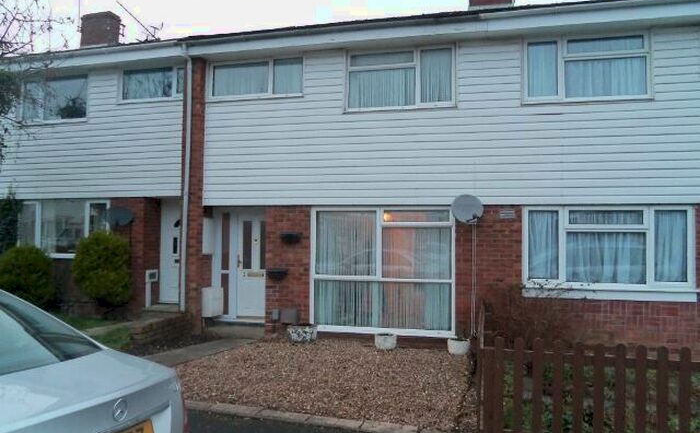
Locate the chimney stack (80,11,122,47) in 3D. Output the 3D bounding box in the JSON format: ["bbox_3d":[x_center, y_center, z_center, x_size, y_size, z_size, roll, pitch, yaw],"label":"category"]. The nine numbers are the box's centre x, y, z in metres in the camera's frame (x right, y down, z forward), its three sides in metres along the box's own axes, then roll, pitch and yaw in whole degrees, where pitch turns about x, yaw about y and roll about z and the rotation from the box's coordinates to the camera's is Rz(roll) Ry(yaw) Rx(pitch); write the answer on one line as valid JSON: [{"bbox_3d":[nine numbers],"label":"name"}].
[{"bbox_3d":[-6.887,-5.119,15.679,0.930,0.920,0.480,0,-2,18],"label":"chimney stack"}]

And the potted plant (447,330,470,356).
[{"bbox_3d":[1.669,1.942,8.628,0.350,0.320,0.350,0,-2,14],"label":"potted plant"}]

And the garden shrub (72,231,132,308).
[{"bbox_3d":[-4.545,0.980,10.398,1.050,1.438,1.000,0,-3,14],"label":"garden shrub"}]

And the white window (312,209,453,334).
[{"bbox_3d":[0.498,0.868,9.097,2.342,2.029,0.110,0,-3,14],"label":"white window"}]

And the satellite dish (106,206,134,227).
[{"bbox_3d":[-4.317,0.000,10.650,0.520,0.410,0.280,1,-3,-12],"label":"satellite dish"}]

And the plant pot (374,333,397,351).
[{"bbox_3d":[0.568,1.956,8.844,0.335,0.230,0.335,0,-3,14],"label":"plant pot"}]

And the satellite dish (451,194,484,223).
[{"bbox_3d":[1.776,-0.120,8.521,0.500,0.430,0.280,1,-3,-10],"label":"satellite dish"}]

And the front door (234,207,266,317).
[{"bbox_3d":[-1.679,0.857,10.145,0.850,1.987,0.080,0,-3,14],"label":"front door"}]

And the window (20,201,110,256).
[{"bbox_3d":[-5.943,0.264,11.713,2.400,1.190,0.120,0,-2,18],"label":"window"}]

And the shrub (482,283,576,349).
[{"bbox_3d":[2.520,1.503,7.982,1.271,1.122,0.950,0,-3,14],"label":"shrub"}]

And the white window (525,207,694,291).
[{"bbox_3d":[3.798,0.470,8.400,2.380,1.220,0.120,0,-2,14],"label":"white window"}]

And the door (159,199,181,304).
[{"bbox_3d":[-3.438,0.705,11.428,0.900,2.090,0.080,0,-2,18],"label":"door"}]

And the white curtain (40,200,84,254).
[{"bbox_3d":[-5.816,0.216,11.446,1.049,1.102,0.100,0,-3,14],"label":"white curtain"}]

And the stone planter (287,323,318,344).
[{"bbox_3d":[-0.758,1.895,9.032,0.420,0.260,0.350,0,-2,14],"label":"stone planter"}]

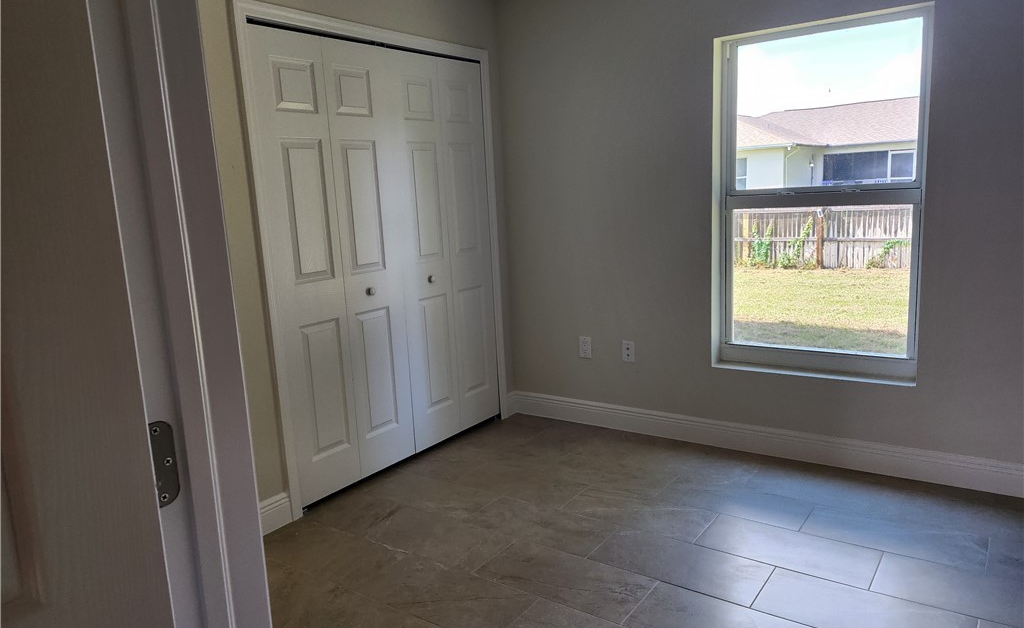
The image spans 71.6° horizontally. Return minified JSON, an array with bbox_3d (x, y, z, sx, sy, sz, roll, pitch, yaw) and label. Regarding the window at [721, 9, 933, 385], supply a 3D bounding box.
[{"bbox_3d":[1.408,-0.503,3.297,0.904,1.592,0.100,4,12,35],"label":"window"}]

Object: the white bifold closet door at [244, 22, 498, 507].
[{"bbox_3d":[-0.572,-0.271,3.563,0.045,2.032,1.479,4,12,35],"label":"white bifold closet door"}]

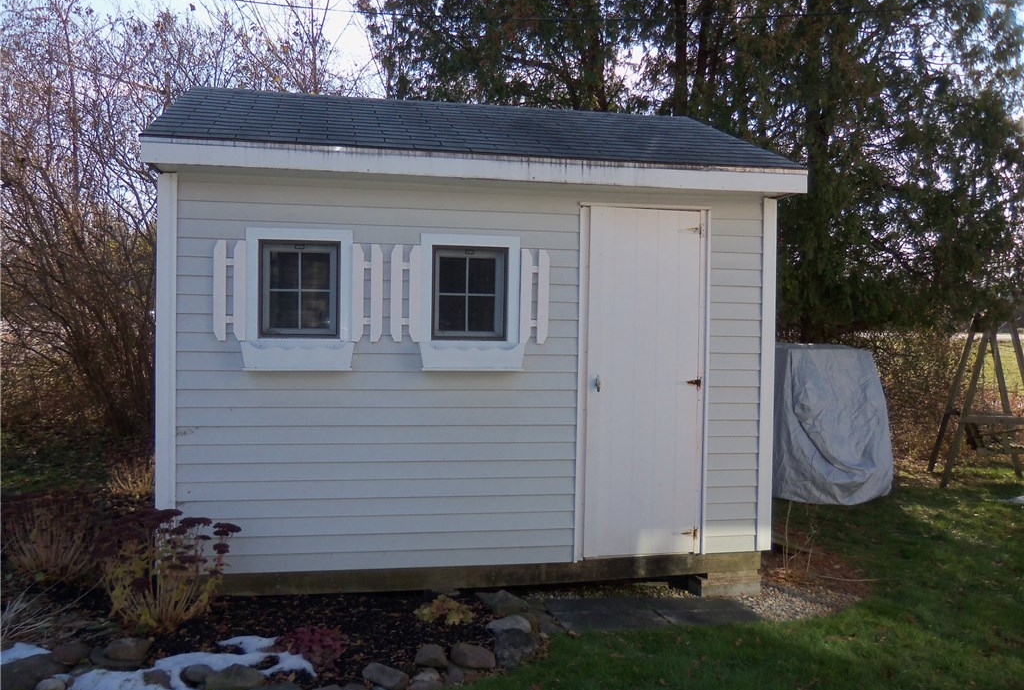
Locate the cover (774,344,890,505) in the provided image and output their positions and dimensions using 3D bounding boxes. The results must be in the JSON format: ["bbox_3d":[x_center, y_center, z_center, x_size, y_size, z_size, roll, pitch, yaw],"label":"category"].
[{"bbox_3d":[2.740,0.700,7.820,1.100,1.340,1.300,0,1,-10],"label":"cover"}]

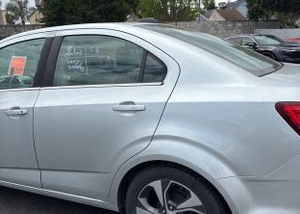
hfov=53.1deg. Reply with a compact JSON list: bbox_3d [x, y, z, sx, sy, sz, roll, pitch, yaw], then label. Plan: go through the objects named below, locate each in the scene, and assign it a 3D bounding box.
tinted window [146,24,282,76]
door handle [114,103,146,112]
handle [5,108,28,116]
[{"bbox_3d":[0.539,-0.480,2.293,0.890,0.130,1.200,26,20,18],"label":"tinted window"},{"bbox_3d":[-0.120,0.006,1.744,0.197,0.034,0.045,-2,10,25],"label":"door handle"},{"bbox_3d":[-0.937,0.034,2.121,0.197,0.034,0.045,0,10,24],"label":"handle"}]

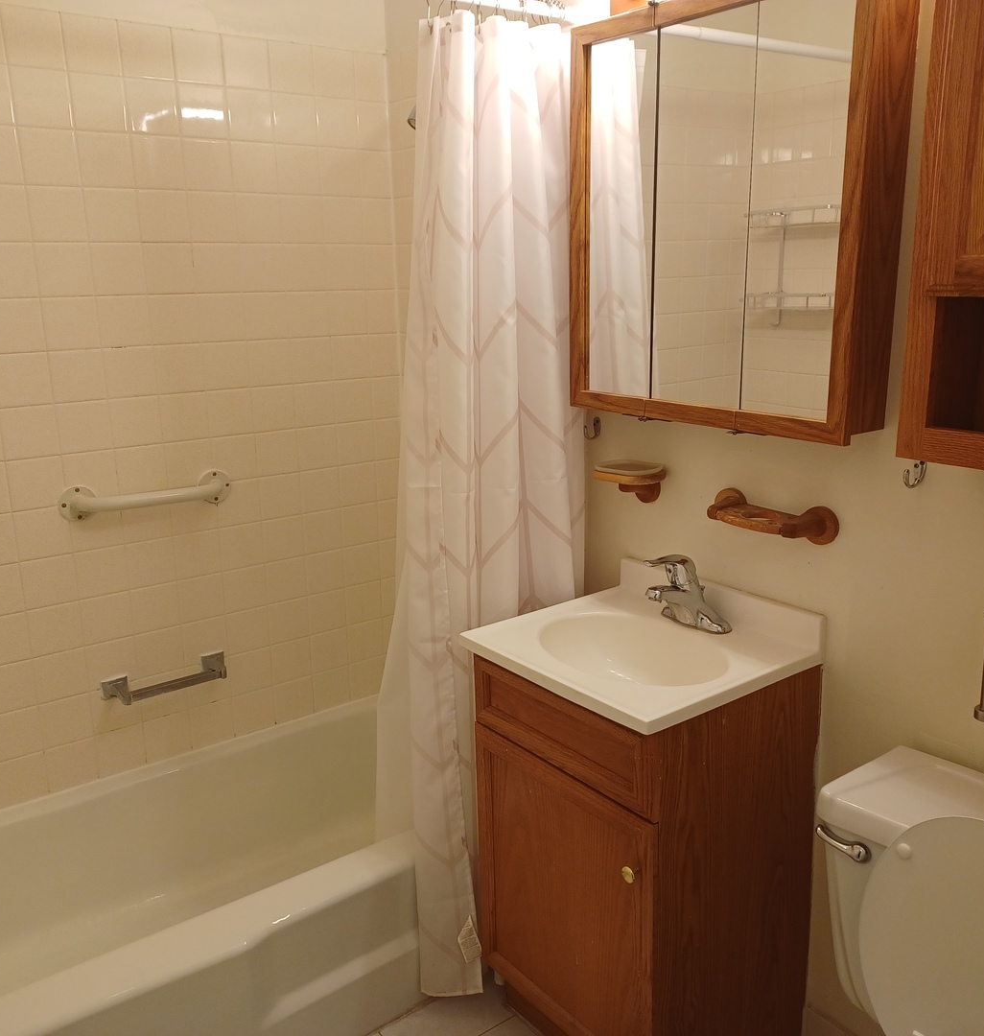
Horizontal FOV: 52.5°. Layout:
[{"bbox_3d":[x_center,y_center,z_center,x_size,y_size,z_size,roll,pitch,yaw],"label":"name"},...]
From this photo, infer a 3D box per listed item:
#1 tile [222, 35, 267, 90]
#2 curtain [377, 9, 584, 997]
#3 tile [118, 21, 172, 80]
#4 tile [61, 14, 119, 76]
[{"bbox_3d":[-0.549,-1.012,2.223,0.108,0.108,0.010,-11,17,-35],"label":"tile"},{"bbox_3d":[0.027,0.035,1.956,0.440,1.850,0.165,-11,17,-35],"label":"curtain"},{"bbox_3d":[-0.727,-0.979,2.097,0.108,0.108,0.010,-11,17,-35],"label":"tile"},{"bbox_3d":[-0.816,-0.962,2.033,0.108,0.108,0.010,-11,17,-35],"label":"tile"}]

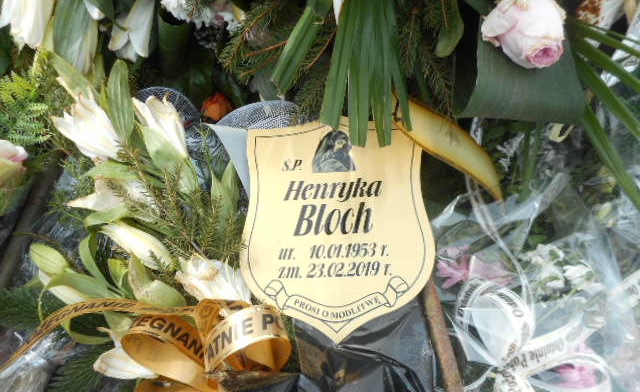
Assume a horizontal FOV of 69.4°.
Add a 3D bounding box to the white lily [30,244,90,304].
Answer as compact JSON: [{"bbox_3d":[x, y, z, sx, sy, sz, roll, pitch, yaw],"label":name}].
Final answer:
[{"bbox_3d":[-0.309,0.093,0.550,0.045,0.090,0.045,-42,24,10],"label":"white lily"}]

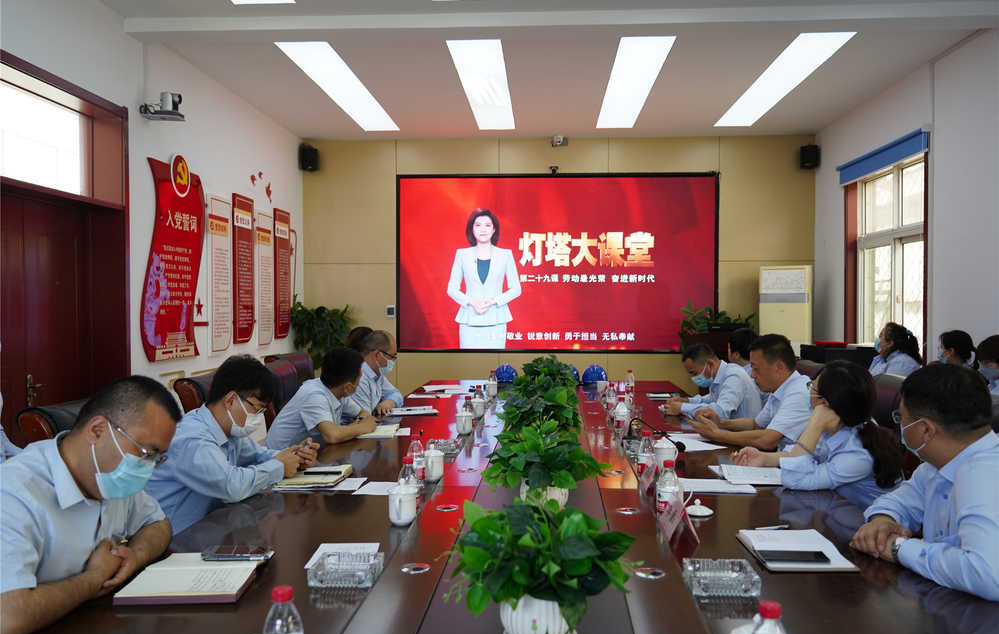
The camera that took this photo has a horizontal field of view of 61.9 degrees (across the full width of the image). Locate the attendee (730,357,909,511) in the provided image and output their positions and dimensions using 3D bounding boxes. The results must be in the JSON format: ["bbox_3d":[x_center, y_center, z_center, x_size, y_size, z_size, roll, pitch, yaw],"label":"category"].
[{"bbox_3d":[1.136,0.743,2.872,0.600,1.170,0.500,0,1,17],"label":"attendee"}]

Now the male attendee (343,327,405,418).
[{"bbox_3d":[-0.793,0.687,4.915,0.700,1.210,0.530,0,1,11],"label":"male attendee"}]

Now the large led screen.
[{"bbox_3d":[0.656,-0.613,9.420,3.620,2.000,0.100,0,1,3],"label":"large led screen"}]

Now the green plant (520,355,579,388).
[{"bbox_3d":[0.321,0.387,5.348,0.370,0.320,0.360,0,1,3],"label":"green plant"}]

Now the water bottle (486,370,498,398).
[{"bbox_3d":[-0.042,0.452,5.636,0.063,0.177,0.063,0,1,4],"label":"water bottle"}]

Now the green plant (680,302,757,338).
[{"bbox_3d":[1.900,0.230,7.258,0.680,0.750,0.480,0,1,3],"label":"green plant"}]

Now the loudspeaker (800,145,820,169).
[{"bbox_3d":[2.805,-1.448,7.508,0.175,0.210,0.165,0,1,15],"label":"loudspeaker"}]

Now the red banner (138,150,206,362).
[{"bbox_3d":[-2.022,-0.381,5.209,0.050,1.300,0.850,0,1,3],"label":"red banner"}]

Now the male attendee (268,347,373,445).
[{"bbox_3d":[-0.871,0.716,3.938,0.700,1.180,0.530,0,1,-5],"label":"male attendee"}]

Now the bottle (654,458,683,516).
[{"bbox_3d":[0.476,0.489,2.345,0.066,0.170,0.066,0,1,3],"label":"bottle"}]

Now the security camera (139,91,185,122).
[{"bbox_3d":[-2.355,-1.469,5.809,0.270,0.190,0.180,0,1,3],"label":"security camera"}]

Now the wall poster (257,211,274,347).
[{"bbox_3d":[-1.936,-0.324,6.888,0.030,1.120,0.400,0,1,3],"label":"wall poster"}]

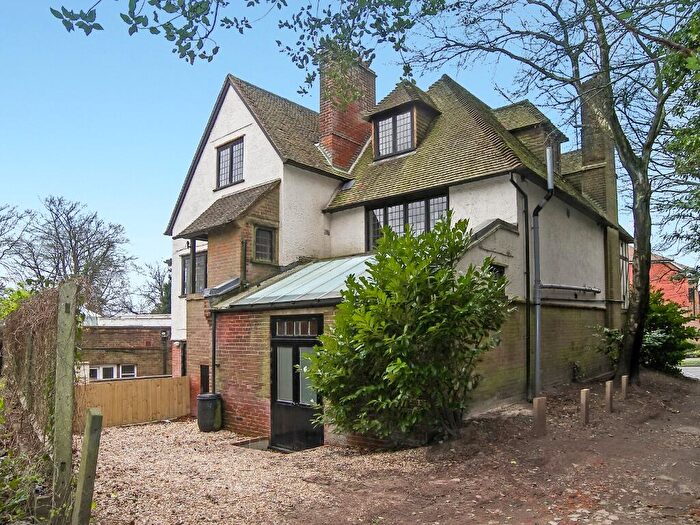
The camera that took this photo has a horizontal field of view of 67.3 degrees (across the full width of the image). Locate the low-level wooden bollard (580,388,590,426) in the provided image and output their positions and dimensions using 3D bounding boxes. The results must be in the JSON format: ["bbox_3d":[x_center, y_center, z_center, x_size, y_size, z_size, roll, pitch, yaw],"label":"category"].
[{"bbox_3d":[3.628,2.238,8.100,0.110,0.552,0.110,1,-6,-8],"label":"low-level wooden bollard"}]

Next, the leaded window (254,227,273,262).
[{"bbox_3d":[-2.022,-0.438,12.483,0.120,0.790,0.610,-7,-10,40],"label":"leaded window"}]

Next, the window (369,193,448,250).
[{"bbox_3d":[1.331,-0.944,12.734,2.400,1.140,0.140,-7,-10,40],"label":"window"}]

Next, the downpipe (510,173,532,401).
[{"bbox_3d":[3.589,0.507,10.960,0.130,4.769,0.580,-4,-8,42],"label":"downpipe"}]

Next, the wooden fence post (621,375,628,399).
[{"bbox_3d":[5.759,2.626,11.000,0.100,0.540,0.100,5,-9,-34],"label":"wooden fence post"}]

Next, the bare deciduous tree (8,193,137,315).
[{"bbox_3d":[-18.561,1.100,35.407,7.800,11.300,7.800,3,-7,-28],"label":"bare deciduous tree"}]

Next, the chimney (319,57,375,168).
[{"bbox_3d":[-0.016,-4.263,15.916,0.600,3.400,2.000,-7,-10,40],"label":"chimney"}]

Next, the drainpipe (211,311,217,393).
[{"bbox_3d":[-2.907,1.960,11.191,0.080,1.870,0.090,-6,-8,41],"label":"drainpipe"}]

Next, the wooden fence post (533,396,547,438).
[{"bbox_3d":[2.649,2.167,7.350,0.145,0.534,0.145,1,-6,-8],"label":"wooden fence post"}]

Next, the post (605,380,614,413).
[{"bbox_3d":[4.615,2.395,9.350,0.100,0.570,0.100,5,-9,-34],"label":"post"}]

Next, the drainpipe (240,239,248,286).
[{"bbox_3d":[-2.317,0.014,11.549,0.100,1.071,0.100,-6,-8,41],"label":"drainpipe"}]

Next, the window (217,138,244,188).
[{"bbox_3d":[-3.310,-2.744,14.587,1.200,1.200,0.140,-7,-10,40],"label":"window"}]

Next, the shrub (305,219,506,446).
[{"bbox_3d":[0.823,0.957,7.400,2.750,3.150,2.350,-1,-8,6],"label":"shrub"}]

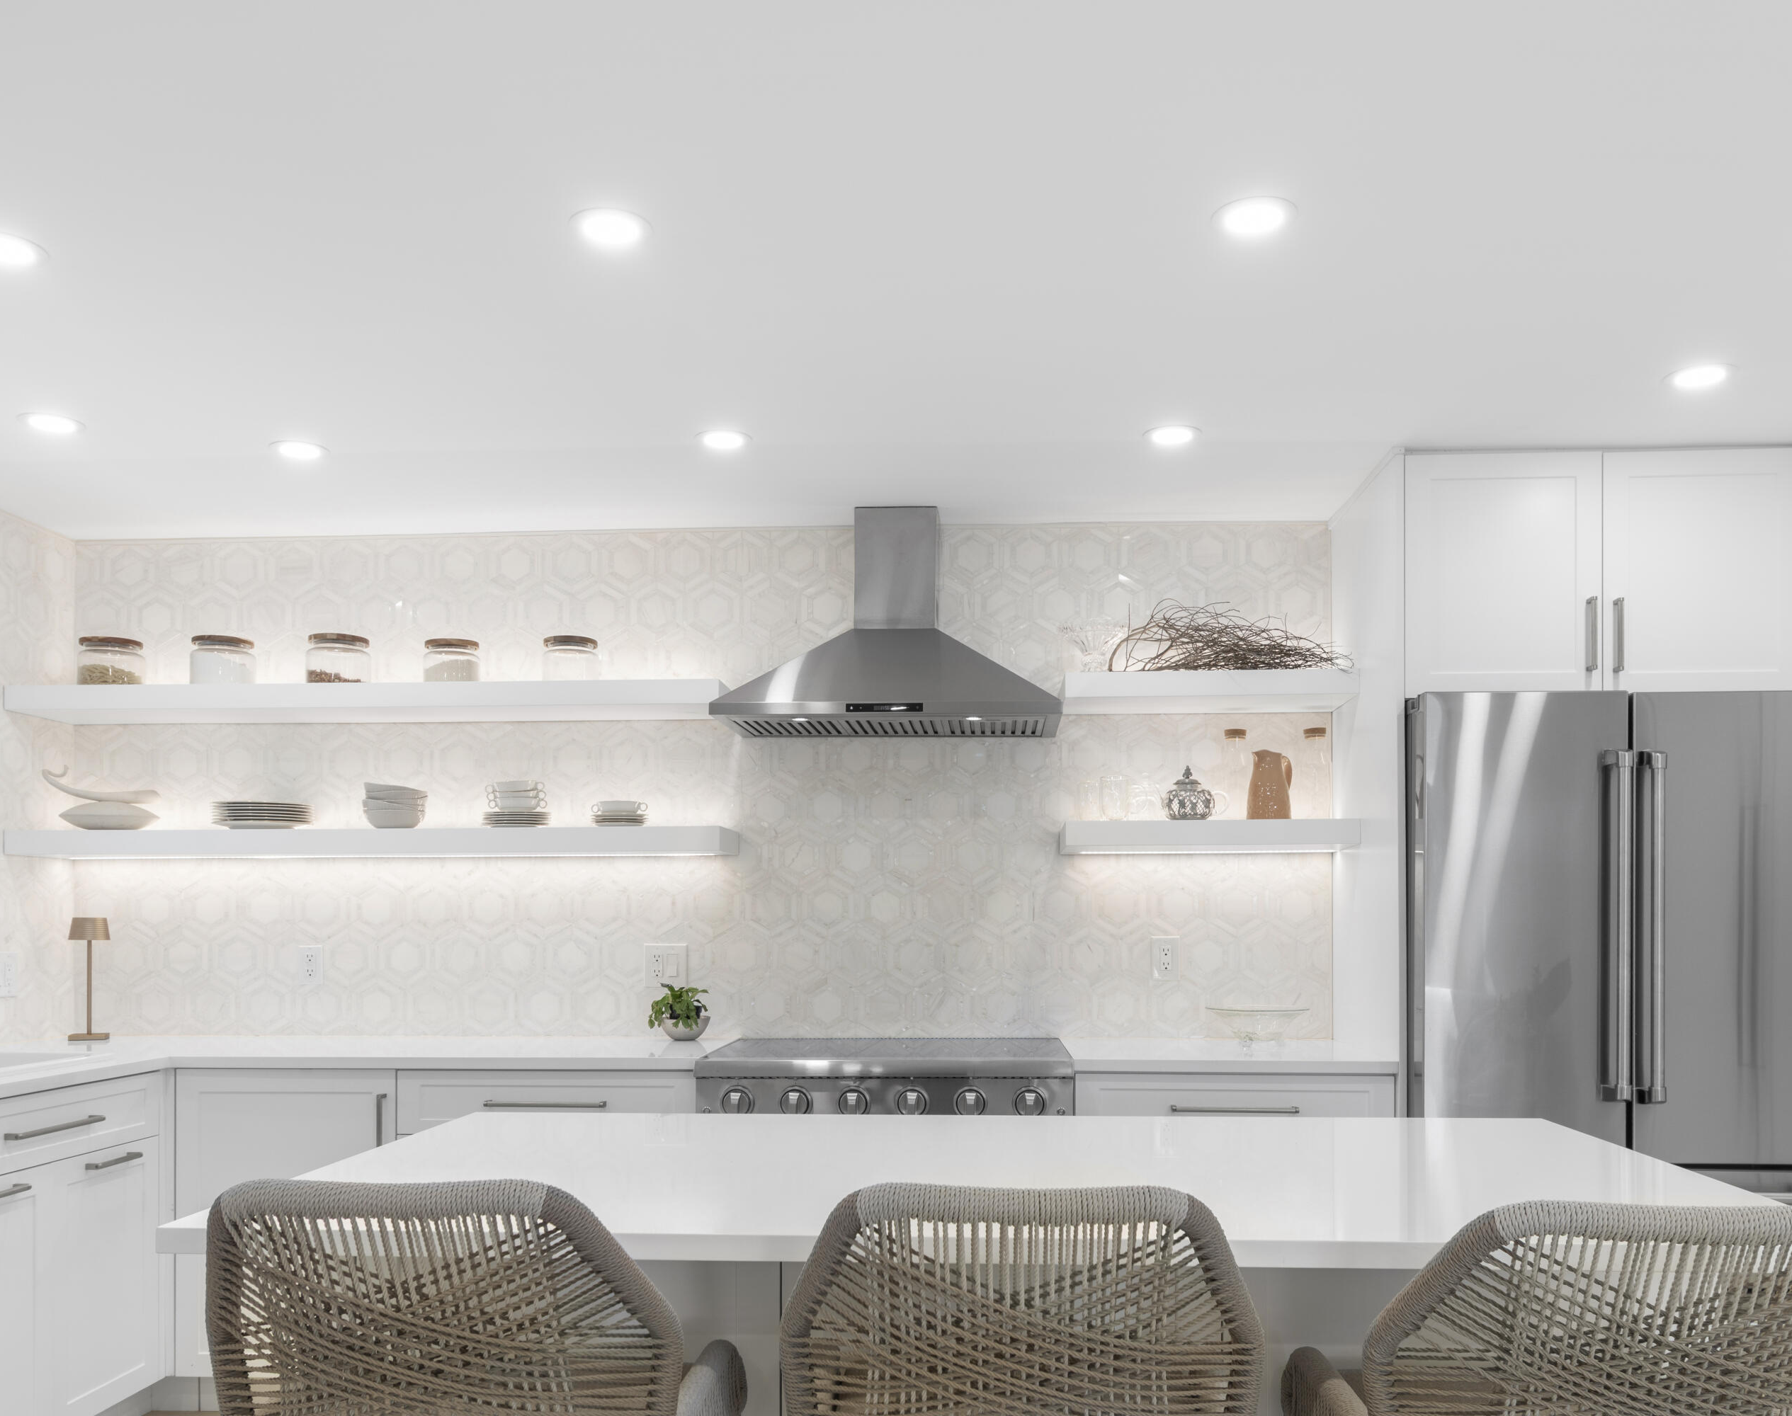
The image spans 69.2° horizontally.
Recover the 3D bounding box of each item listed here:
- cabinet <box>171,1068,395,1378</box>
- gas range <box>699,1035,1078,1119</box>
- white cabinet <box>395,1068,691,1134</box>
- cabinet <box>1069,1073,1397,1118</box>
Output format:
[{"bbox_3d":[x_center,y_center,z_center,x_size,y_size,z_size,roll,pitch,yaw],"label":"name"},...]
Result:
[{"bbox_3d":[-1.507,1.301,3.534,0.568,0.747,0.610,0,-5,3],"label":"cabinet"},{"bbox_3d":[-0.013,1.326,3.444,0.909,0.924,0.690,0,-5,3],"label":"gas range"},{"bbox_3d":[-0.846,1.281,3.484,0.735,0.736,0.610,0,-5,3],"label":"white cabinet"},{"bbox_3d":[0.831,1.262,3.414,0.762,0.720,0.610,0,-5,3],"label":"cabinet"}]

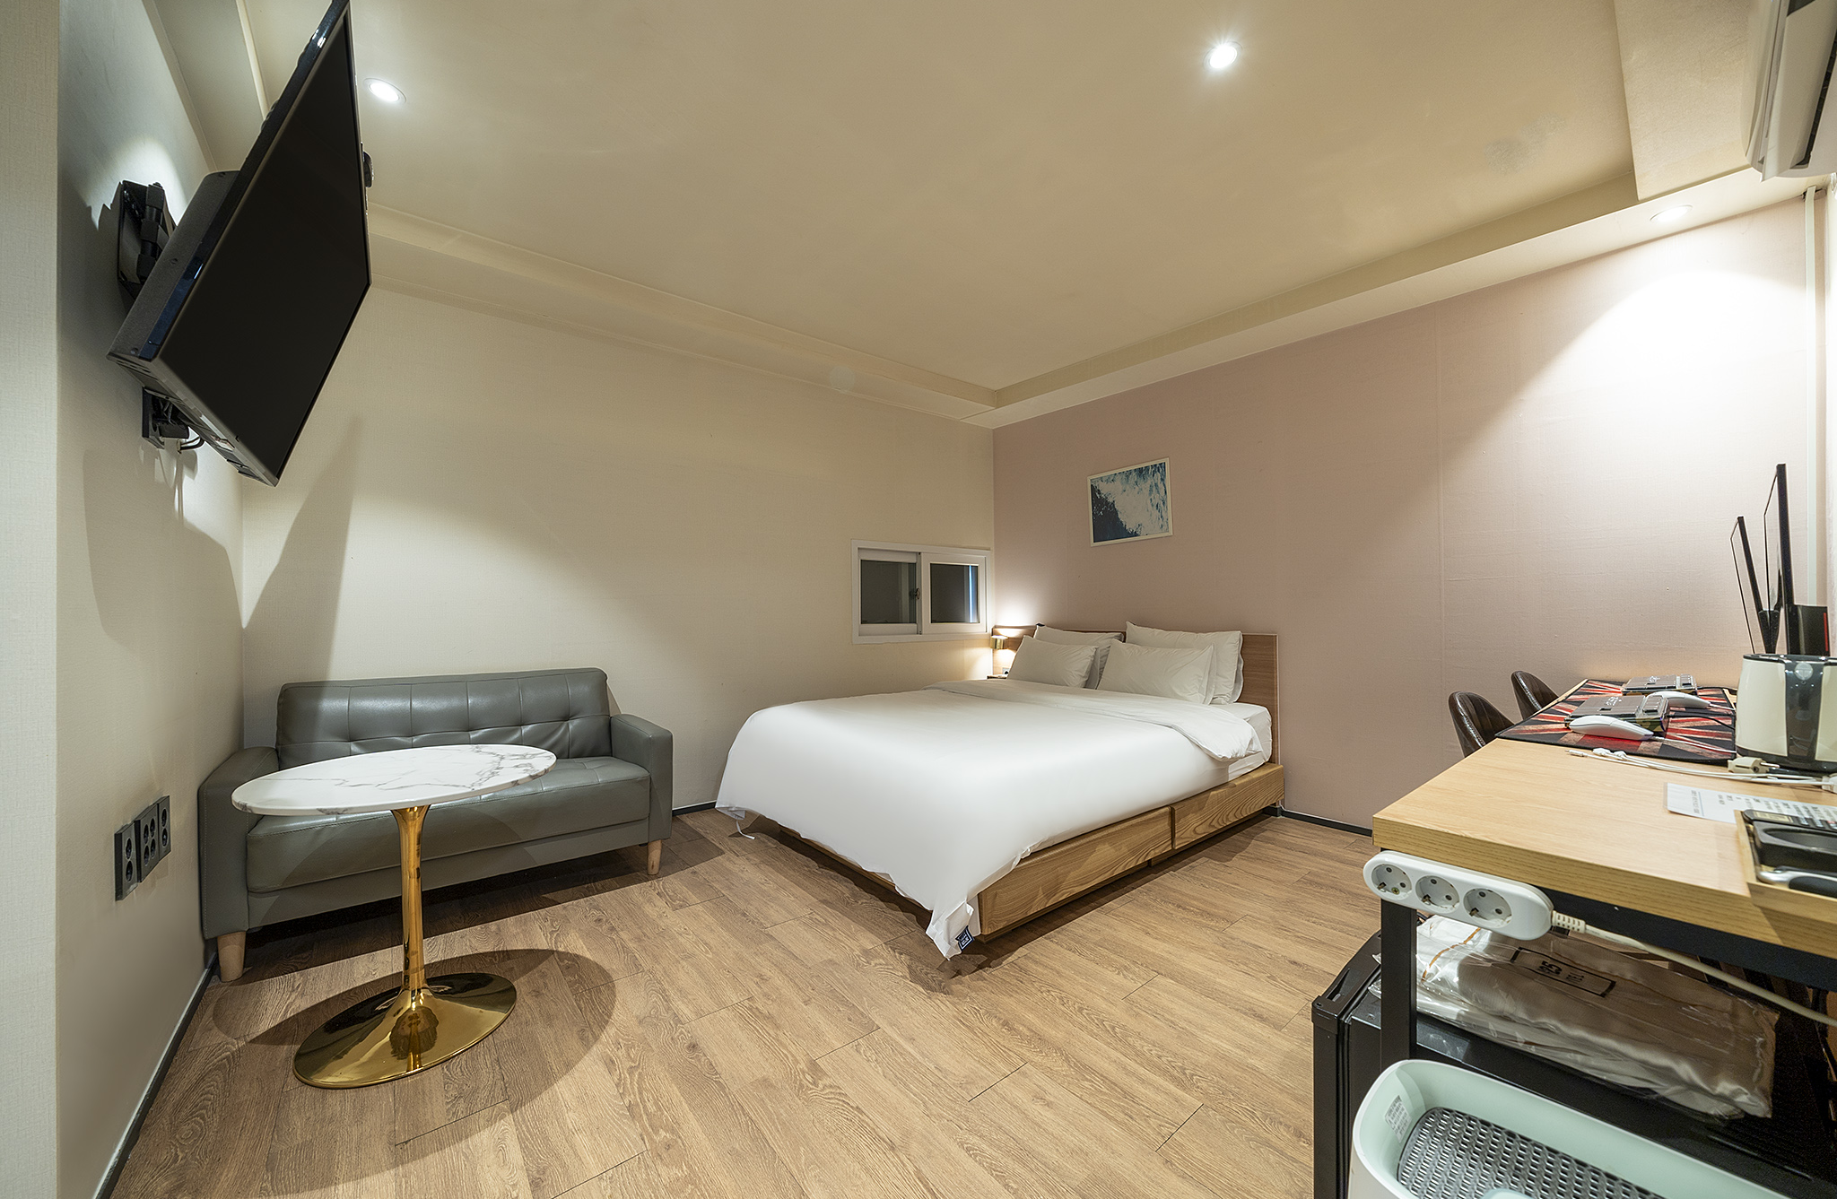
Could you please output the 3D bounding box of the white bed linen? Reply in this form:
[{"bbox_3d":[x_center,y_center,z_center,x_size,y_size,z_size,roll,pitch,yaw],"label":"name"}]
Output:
[{"bbox_3d":[0.365,0.768,2.929,2.007,0.515,1.654,1,-1,-40],"label":"white bed linen"}]

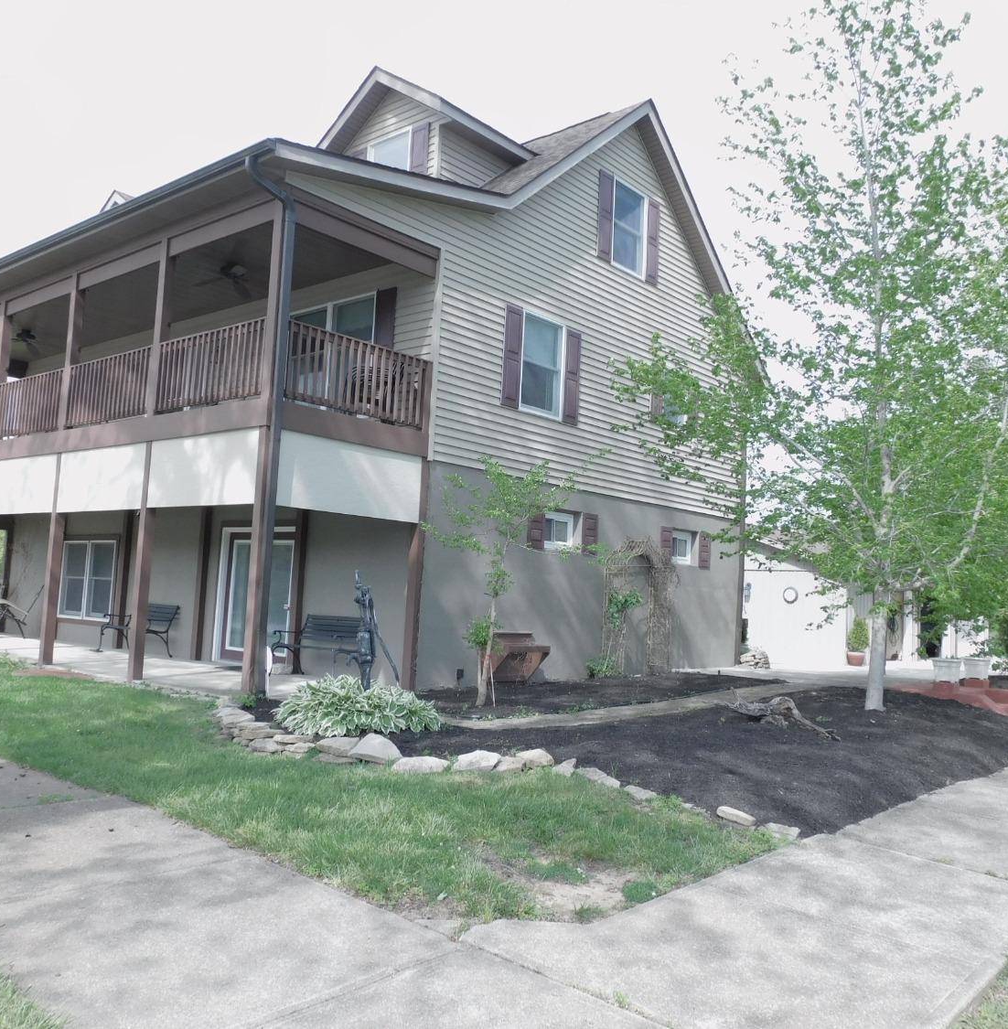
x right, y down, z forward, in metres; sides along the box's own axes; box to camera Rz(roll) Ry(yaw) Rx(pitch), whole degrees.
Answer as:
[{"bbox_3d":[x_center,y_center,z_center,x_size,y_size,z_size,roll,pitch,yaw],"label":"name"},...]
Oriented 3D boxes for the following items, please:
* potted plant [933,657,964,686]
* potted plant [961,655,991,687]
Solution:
[{"bbox_3d":[6.877,2.426,14.750,0.390,0.410,0.390,-1,-6,41],"label":"potted plant"},{"bbox_3d":[7.851,2.581,15.800,0.390,0.420,0.390,-1,-6,41],"label":"potted plant"}]

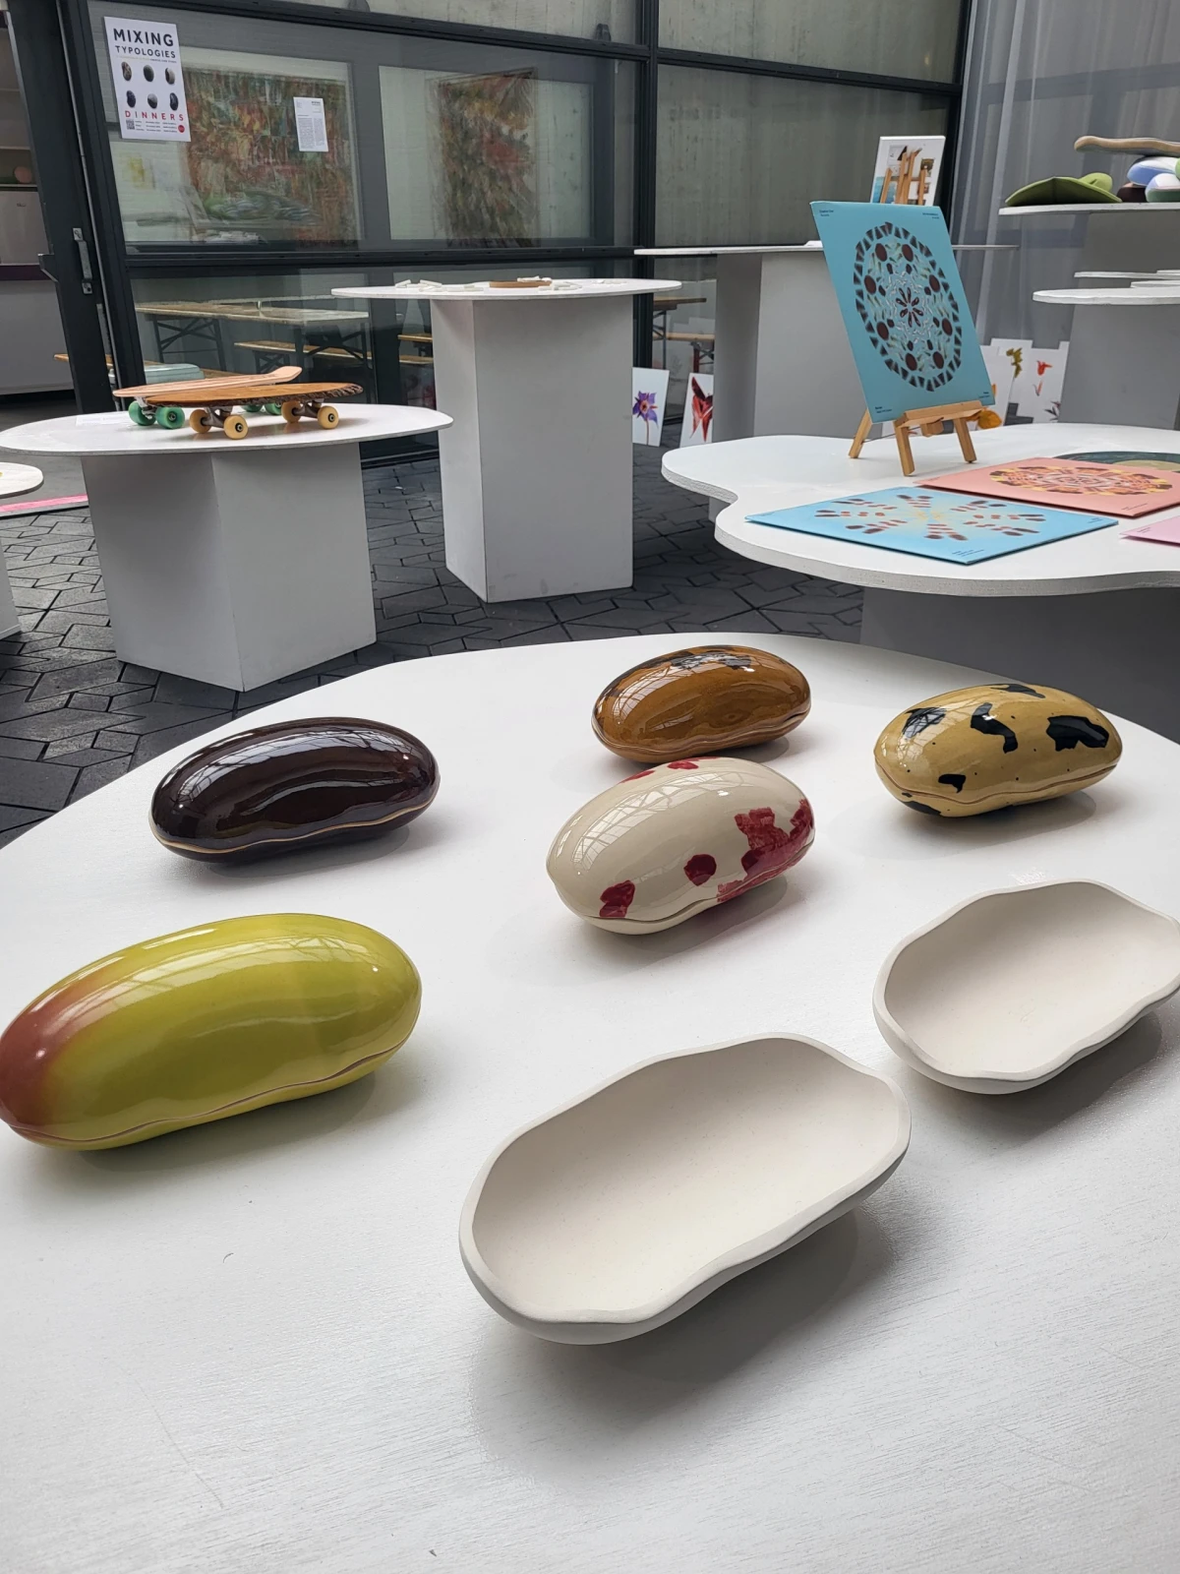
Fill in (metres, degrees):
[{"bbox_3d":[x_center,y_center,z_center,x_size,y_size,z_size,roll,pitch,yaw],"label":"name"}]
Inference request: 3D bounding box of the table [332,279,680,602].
[{"bbox_3d":[-0.174,-1.154,3.911,1.100,0.920,1.200,-9,26,-18],"label":"table"}]

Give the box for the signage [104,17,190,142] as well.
[{"bbox_3d":[-2.123,-3.397,5.692,0.341,0.494,0.010,-21,32,-37],"label":"signage"}]

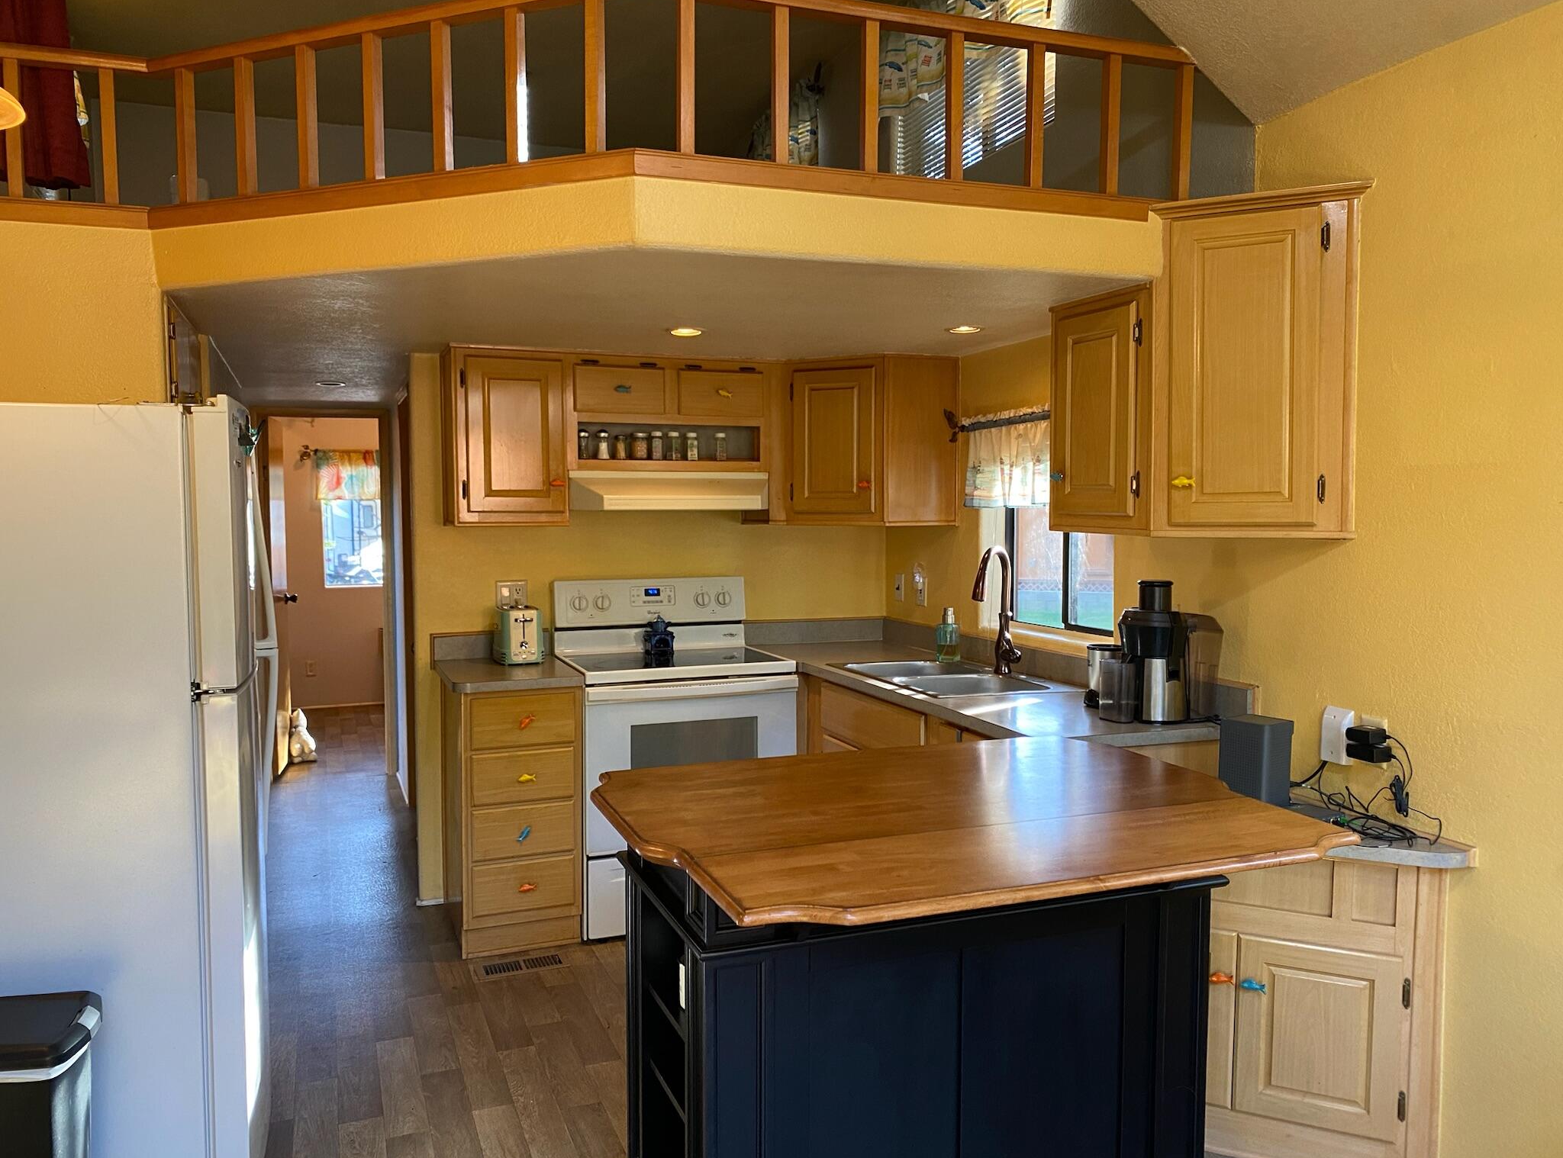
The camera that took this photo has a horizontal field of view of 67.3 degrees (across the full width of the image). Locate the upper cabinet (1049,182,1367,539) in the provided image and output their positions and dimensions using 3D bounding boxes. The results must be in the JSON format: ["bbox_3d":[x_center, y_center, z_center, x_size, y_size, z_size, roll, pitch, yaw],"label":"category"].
[{"bbox_3d":[1.042,-0.515,2.991,0.330,0.810,0.780,-1,4,-21],"label":"upper cabinet"}]

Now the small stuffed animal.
[{"bbox_3d":[-2.809,0.910,6.885,0.150,0.315,0.170,0,3,6],"label":"small stuffed animal"}]

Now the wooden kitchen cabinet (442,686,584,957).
[{"bbox_3d":[-0.984,0.786,4.206,0.400,0.877,0.630,-1,4,-21],"label":"wooden kitchen cabinet"}]

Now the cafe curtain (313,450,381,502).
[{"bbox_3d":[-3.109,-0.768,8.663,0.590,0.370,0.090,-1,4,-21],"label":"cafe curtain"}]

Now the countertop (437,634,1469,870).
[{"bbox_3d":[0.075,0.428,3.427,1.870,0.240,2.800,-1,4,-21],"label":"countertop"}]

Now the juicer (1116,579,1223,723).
[{"bbox_3d":[1.031,0.190,3.131,0.270,0.366,0.200,0,3,3],"label":"juicer"}]

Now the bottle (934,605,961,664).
[{"bbox_3d":[0.618,0.202,4.333,0.083,0.200,0.075,1,4,14],"label":"bottle"}]

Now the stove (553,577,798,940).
[{"bbox_3d":[-0.404,0.615,4.370,0.758,1.196,0.680,-1,4,-21],"label":"stove"}]

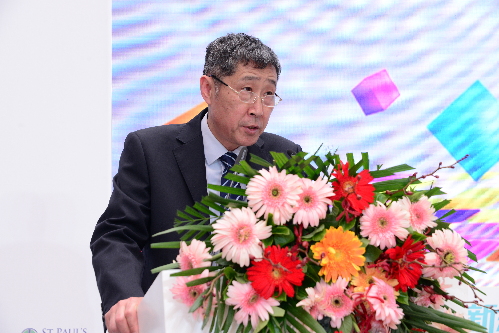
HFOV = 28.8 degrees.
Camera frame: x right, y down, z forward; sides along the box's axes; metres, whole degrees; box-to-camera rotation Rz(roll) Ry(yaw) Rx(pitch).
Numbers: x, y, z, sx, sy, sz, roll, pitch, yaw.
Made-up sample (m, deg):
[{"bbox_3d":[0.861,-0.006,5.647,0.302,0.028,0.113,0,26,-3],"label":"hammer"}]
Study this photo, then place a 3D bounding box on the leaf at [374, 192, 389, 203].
[{"bbox_3d":[0.238,0.056,1.750,0.026,0.020,0.012,0,-17,-6],"label":"leaf"}]

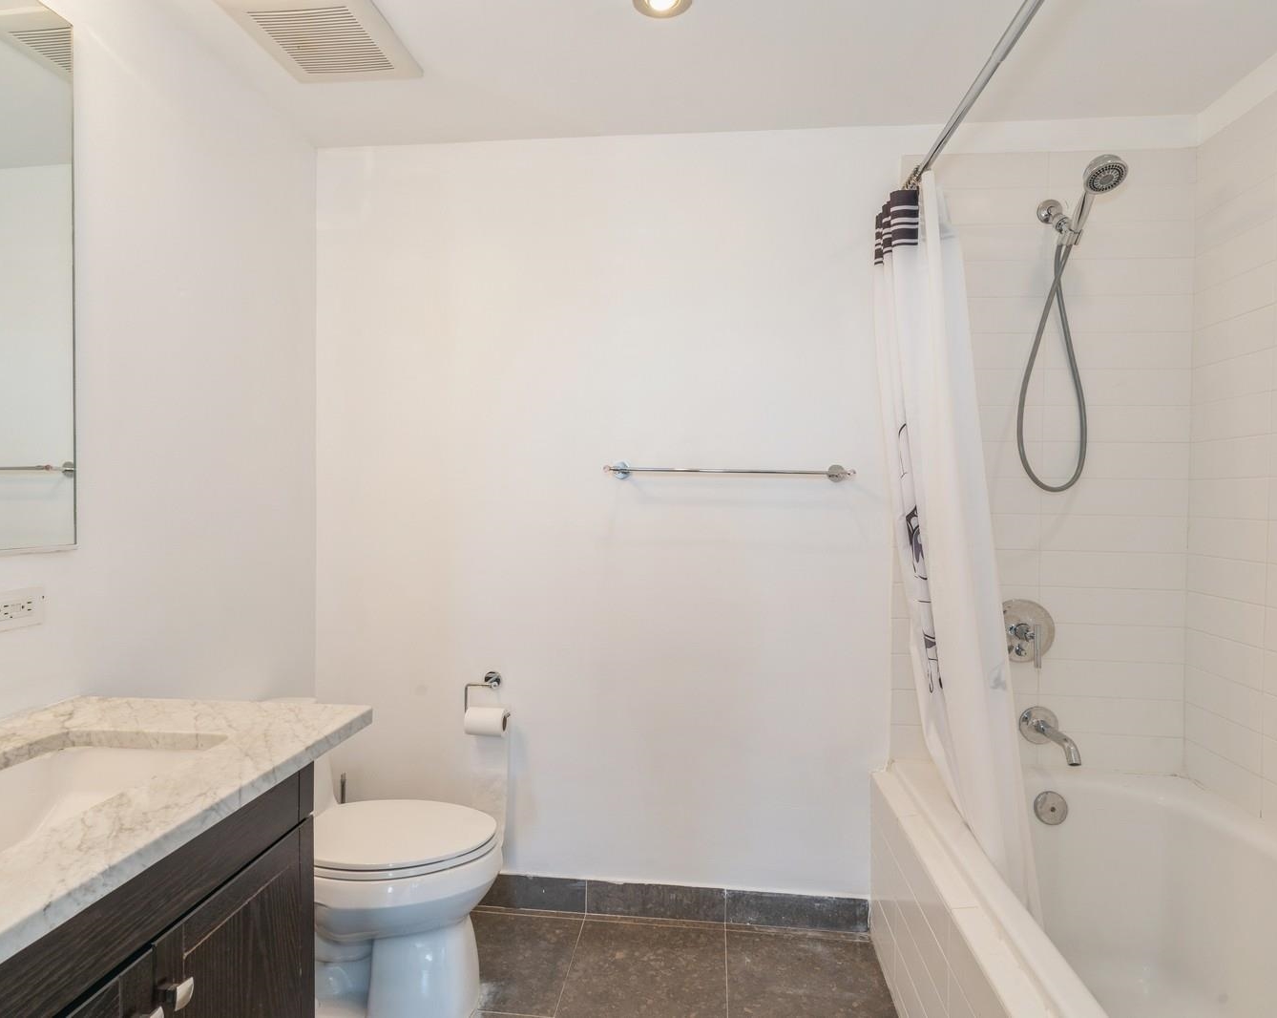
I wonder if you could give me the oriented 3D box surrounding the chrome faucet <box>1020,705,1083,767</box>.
[{"bbox_3d":[1.120,0.610,1.929,0.104,0.107,0.212,1,1,6],"label":"chrome faucet"}]

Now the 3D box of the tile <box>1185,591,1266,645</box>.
[{"bbox_3d":[1.500,0.278,1.847,0.010,0.100,0.286,1,1,6],"label":"tile"}]

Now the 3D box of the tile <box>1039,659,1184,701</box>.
[{"bbox_3d":[1.319,0.477,2.016,0.382,0.100,0.010,1,1,6],"label":"tile"}]

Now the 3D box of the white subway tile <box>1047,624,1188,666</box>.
[{"bbox_3d":[1.320,0.375,2.014,0.382,0.100,0.010,1,1,6],"label":"white subway tile"}]

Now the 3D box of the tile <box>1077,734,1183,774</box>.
[{"bbox_3d":[1.286,0.663,1.976,0.373,0.095,0.010,1,1,6],"label":"tile"}]

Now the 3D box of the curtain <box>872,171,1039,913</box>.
[{"bbox_3d":[0.735,0.004,1.727,0.230,1.720,0.600,1,1,6],"label":"curtain"}]

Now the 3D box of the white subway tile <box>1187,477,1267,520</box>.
[{"bbox_3d":[1.472,-0.027,1.799,0.010,0.095,0.277,1,1,6],"label":"white subway tile"}]

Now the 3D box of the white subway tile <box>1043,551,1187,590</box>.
[{"bbox_3d":[1.322,0.172,2.011,0.382,0.100,0.010,1,1,6],"label":"white subway tile"}]

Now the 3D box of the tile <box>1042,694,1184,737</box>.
[{"bbox_3d":[1.317,0.578,2.018,0.382,0.100,0.010,1,1,6],"label":"tile"}]

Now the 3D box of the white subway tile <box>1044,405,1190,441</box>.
[{"bbox_3d":[1.297,-0.231,1.961,0.373,0.095,0.010,1,1,6],"label":"white subway tile"}]

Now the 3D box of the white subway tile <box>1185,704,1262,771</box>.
[{"bbox_3d":[1.464,0.569,1.809,0.010,0.095,0.277,1,1,6],"label":"white subway tile"}]

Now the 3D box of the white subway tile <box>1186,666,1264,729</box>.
[{"bbox_3d":[1.466,0.469,1.808,0.010,0.095,0.277,1,1,6],"label":"white subway tile"}]

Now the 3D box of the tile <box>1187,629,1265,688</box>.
[{"bbox_3d":[1.467,0.370,1.806,0.010,0.095,0.277,1,1,6],"label":"tile"}]

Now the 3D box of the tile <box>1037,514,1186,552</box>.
[{"bbox_3d":[1.293,0.067,1.966,0.373,0.095,0.010,1,1,6],"label":"tile"}]

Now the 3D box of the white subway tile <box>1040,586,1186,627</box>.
[{"bbox_3d":[1.291,0.266,1.969,0.373,0.095,0.010,1,1,6],"label":"white subway tile"}]

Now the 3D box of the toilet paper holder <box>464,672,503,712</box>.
[{"bbox_3d":[-0.436,0.547,2.117,0.140,0.121,0.066,1,1,6],"label":"toilet paper holder"}]

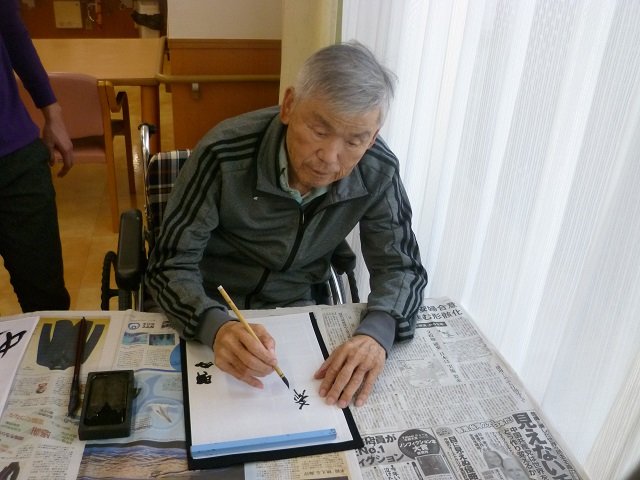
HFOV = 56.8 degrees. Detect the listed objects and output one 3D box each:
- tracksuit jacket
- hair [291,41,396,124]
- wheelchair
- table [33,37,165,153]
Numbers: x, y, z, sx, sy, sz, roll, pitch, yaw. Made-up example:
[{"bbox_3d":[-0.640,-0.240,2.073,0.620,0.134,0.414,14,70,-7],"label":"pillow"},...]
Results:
[{"bbox_3d":[-0.074,-0.010,1.315,0.580,0.550,0.500,0,28,-9],"label":"tracksuit jacket"},{"bbox_3d":[0.044,-0.284,1.100,0.170,0.170,0.200,18,29,-12],"label":"hair"},{"bbox_3d":[-0.200,0.254,1.538,0.620,0.880,1.000,-2,28,-12],"label":"wheelchair"},{"bbox_3d":[-1.614,-0.703,3.365,1.400,0.700,1.100,-3,28,-15],"label":"table"}]

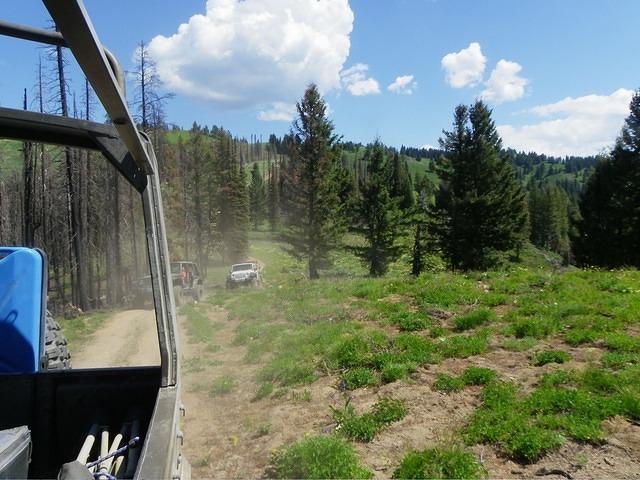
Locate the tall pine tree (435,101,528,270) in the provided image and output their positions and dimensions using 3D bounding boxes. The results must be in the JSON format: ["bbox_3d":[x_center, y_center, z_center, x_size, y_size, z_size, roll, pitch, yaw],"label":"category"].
[{"bbox_3d":[9.407,-3.145,28.000,5.480,9.960,5.310,0,2,0],"label":"tall pine tree"}]

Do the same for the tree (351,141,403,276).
[{"bbox_3d":[3.291,-1.835,28.000,3.030,7.920,2.940,0,2,0],"label":"tree"}]

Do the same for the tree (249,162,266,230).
[{"bbox_3d":[-9.361,-6.441,72.000,2.830,10.330,2.750,0,2,0],"label":"tree"}]

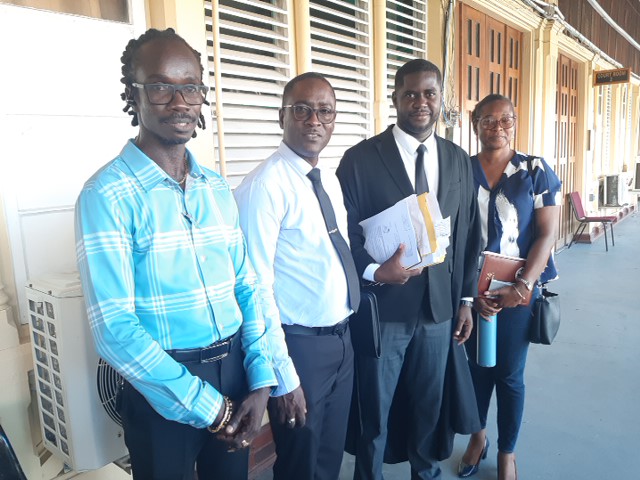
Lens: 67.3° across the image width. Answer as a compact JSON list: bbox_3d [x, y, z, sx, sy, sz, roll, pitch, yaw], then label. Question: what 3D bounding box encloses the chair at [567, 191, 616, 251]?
[{"bbox_3d":[4.013,-0.298,7.087,0.555,0.830,0.500,6,13,40],"label":"chair"}]

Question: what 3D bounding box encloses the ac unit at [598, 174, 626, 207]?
[{"bbox_3d":[5.532,-0.946,8.983,0.270,0.550,0.780,6,13,40],"label":"ac unit"}]

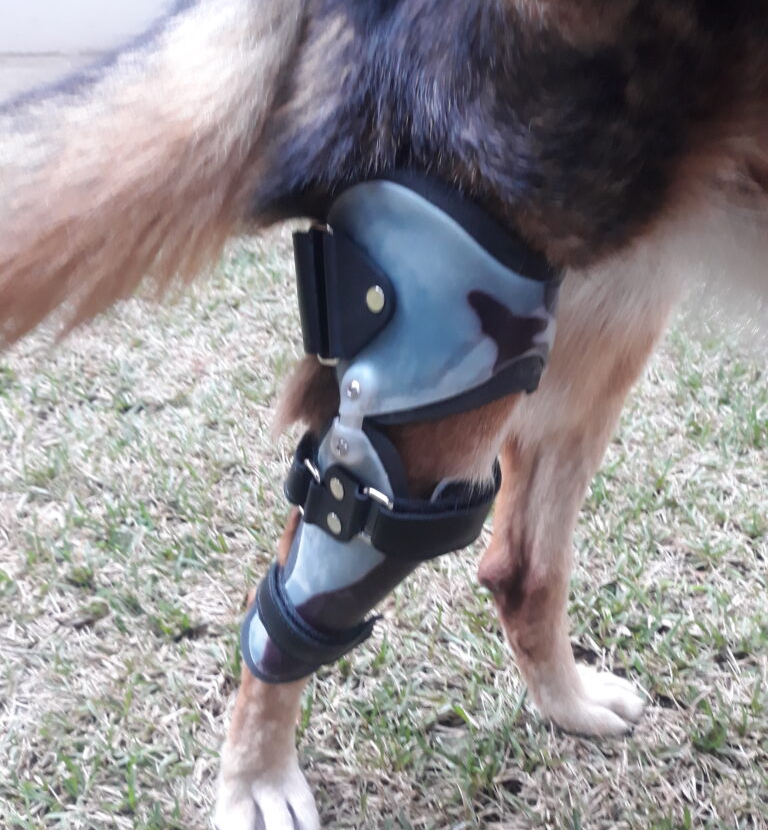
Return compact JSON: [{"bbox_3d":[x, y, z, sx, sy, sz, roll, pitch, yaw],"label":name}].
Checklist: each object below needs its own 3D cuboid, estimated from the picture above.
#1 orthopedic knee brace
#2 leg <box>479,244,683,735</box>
[{"bbox_3d":[0.012,0.003,0.506,0.170,0.310,0.125,18,29,16],"label":"orthopedic knee brace"},{"bbox_3d":[0.122,0.053,0.549,0.145,0.360,0.100,4,28,7],"label":"leg"}]

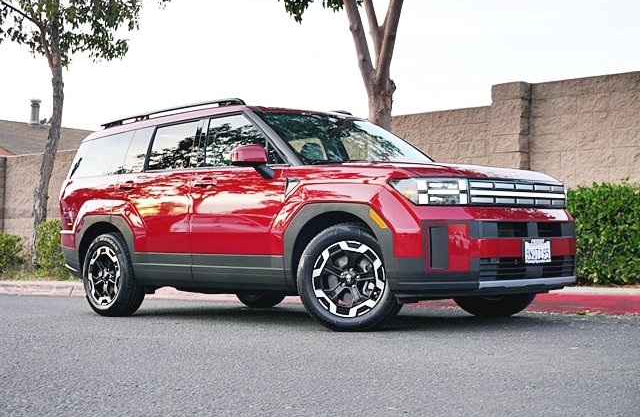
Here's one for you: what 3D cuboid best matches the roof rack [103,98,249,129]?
[{"bbox_3d":[-1.301,-0.810,8.313,1.990,0.085,0.070,-3,-4,43],"label":"roof rack"}]

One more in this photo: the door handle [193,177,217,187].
[{"bbox_3d":[-0.896,-0.203,7.495,0.250,0.060,0.060,-3,-4,43],"label":"door handle"}]

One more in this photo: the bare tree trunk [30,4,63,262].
[{"bbox_3d":[-4.115,-1.117,14.500,0.500,3.950,0.360,-1,-2,-16],"label":"bare tree trunk"}]

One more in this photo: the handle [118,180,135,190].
[{"bbox_3d":[-1.652,-0.203,8.220,0.240,0.060,0.060,-3,-4,43],"label":"handle"}]

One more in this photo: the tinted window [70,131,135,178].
[{"bbox_3d":[-1.970,-0.464,8.721,0.880,0.420,0.070,-3,-23,44],"label":"tinted window"}]

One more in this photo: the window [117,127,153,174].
[{"bbox_3d":[-1.568,-0.499,8.325,0.350,0.420,0.060,-3,-23,44],"label":"window"}]

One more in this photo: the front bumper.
[{"bbox_3d":[1.280,0.355,6.687,0.580,0.530,1.870,-3,-4,43],"label":"front bumper"}]

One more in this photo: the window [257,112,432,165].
[{"bbox_3d":[0.197,-0.547,7.750,1.450,0.150,0.780,1,35,-46],"label":"window"}]

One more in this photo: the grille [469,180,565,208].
[{"bbox_3d":[1.381,-0.099,6.614,0.100,0.180,1.200,-3,-3,44],"label":"grille"}]

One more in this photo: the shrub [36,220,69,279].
[{"bbox_3d":[-4.480,0.683,16.200,0.620,1.000,0.620,-2,-4,43],"label":"shrub"}]

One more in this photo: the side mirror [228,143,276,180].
[{"bbox_3d":[-0.480,-0.341,6.997,0.180,0.250,0.270,-3,-3,44],"label":"side mirror"}]

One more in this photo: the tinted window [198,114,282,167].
[{"bbox_3d":[-0.575,-0.527,7.373,0.940,0.450,0.110,-3,-4,43],"label":"tinted window"}]

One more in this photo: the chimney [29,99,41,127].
[{"bbox_3d":[-8.317,-2.785,28.000,0.330,0.800,0.330,-1,-2,-16],"label":"chimney"}]

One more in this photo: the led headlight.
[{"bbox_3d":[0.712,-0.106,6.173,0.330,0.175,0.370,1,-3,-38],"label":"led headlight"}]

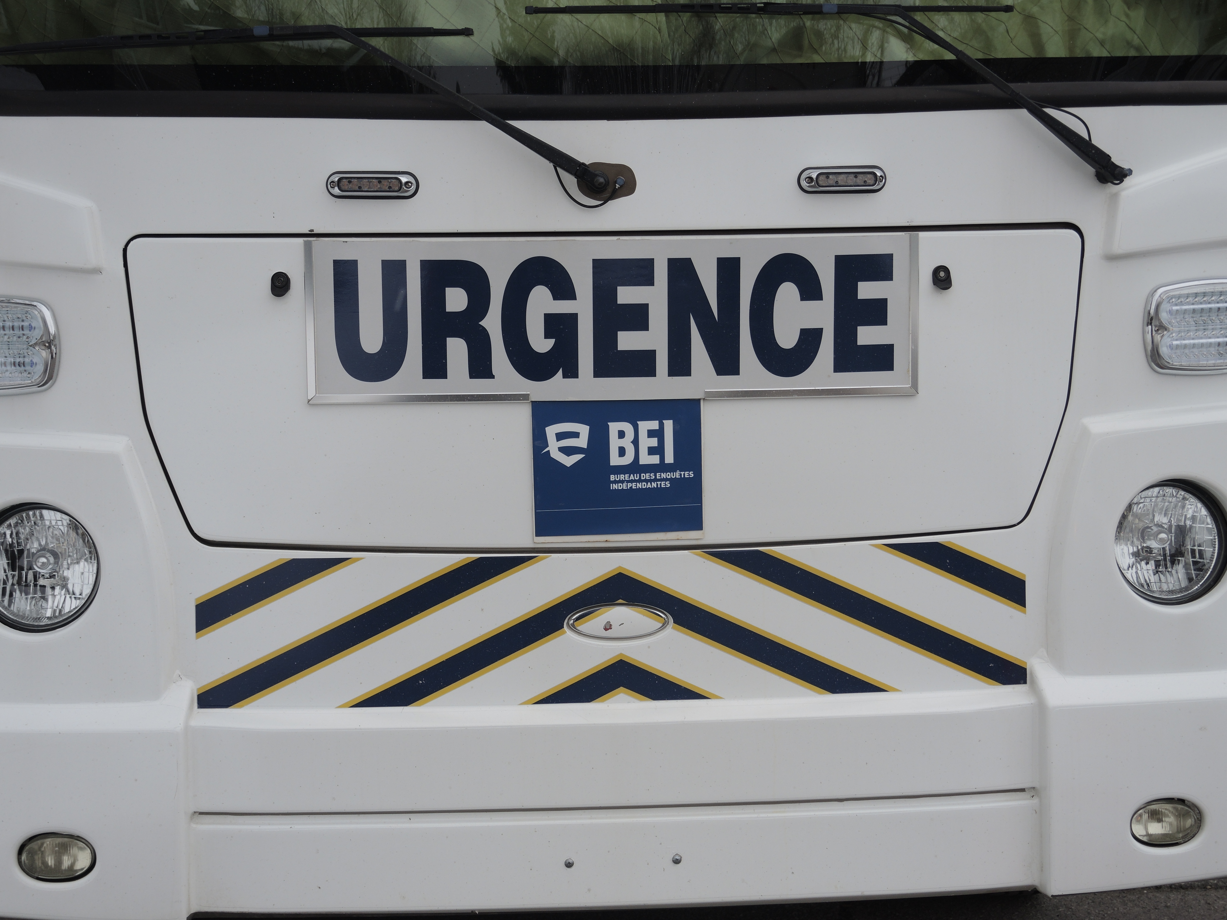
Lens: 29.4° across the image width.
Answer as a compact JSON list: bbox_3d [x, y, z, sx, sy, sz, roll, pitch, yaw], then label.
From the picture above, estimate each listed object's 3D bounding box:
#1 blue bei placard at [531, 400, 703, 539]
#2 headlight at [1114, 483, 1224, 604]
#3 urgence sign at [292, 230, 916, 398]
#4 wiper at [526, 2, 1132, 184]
[{"bbox_3d":[0.006,0.016,3.494,0.254,0.213,0.010,-1,6,-4],"label":"blue bei placard"},{"bbox_3d":[0.846,0.124,3.593,0.178,0.180,0.095,-1,6,-4],"label":"headlight"},{"bbox_3d":[0.003,-0.210,3.470,0.912,0.244,0.022,-1,6,-4],"label":"urgence sign"},{"bbox_3d":[0.328,-0.561,3.584,0.914,0.287,0.140,-1,6,-4],"label":"wiper"}]

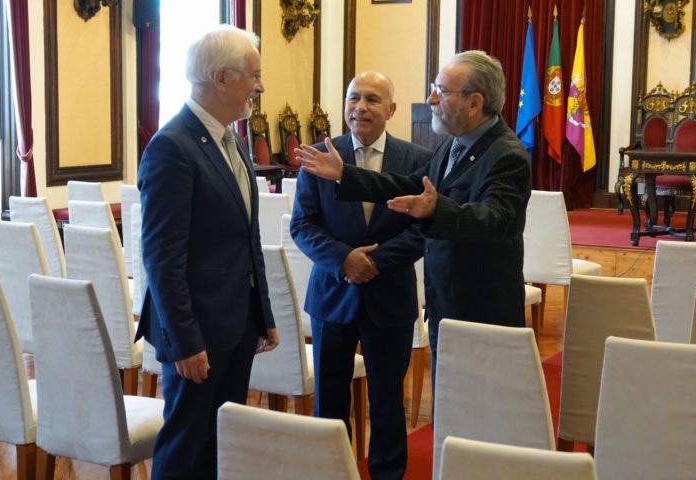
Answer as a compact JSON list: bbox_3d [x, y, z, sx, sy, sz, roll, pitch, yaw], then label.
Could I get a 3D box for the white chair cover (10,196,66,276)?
[{"bbox_3d":[-1.647,0.043,7.170,0.420,0.607,0.630,5,8,29],"label":"white chair cover"}]

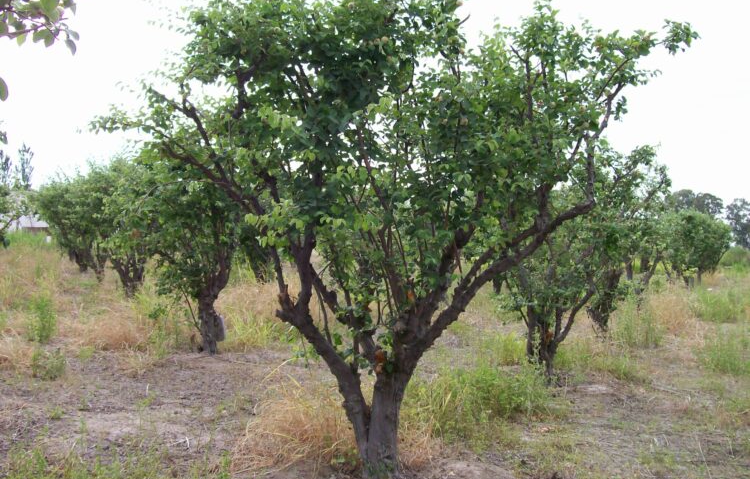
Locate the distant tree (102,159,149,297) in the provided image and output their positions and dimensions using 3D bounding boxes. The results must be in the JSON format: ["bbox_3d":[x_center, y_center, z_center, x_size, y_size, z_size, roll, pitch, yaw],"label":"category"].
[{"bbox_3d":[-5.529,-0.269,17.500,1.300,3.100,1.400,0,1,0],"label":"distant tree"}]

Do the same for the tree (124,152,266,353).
[{"bbox_3d":[-2.174,0.183,9.500,1.750,2.450,1.700,0,1,0],"label":"tree"}]

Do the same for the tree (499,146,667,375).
[{"bbox_3d":[2.287,0.232,8.600,1.850,2.500,1.750,0,1,0],"label":"tree"}]

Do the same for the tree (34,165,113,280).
[{"bbox_3d":[-8.811,-0.526,22.800,2.300,3.350,2.200,0,1,0],"label":"tree"}]

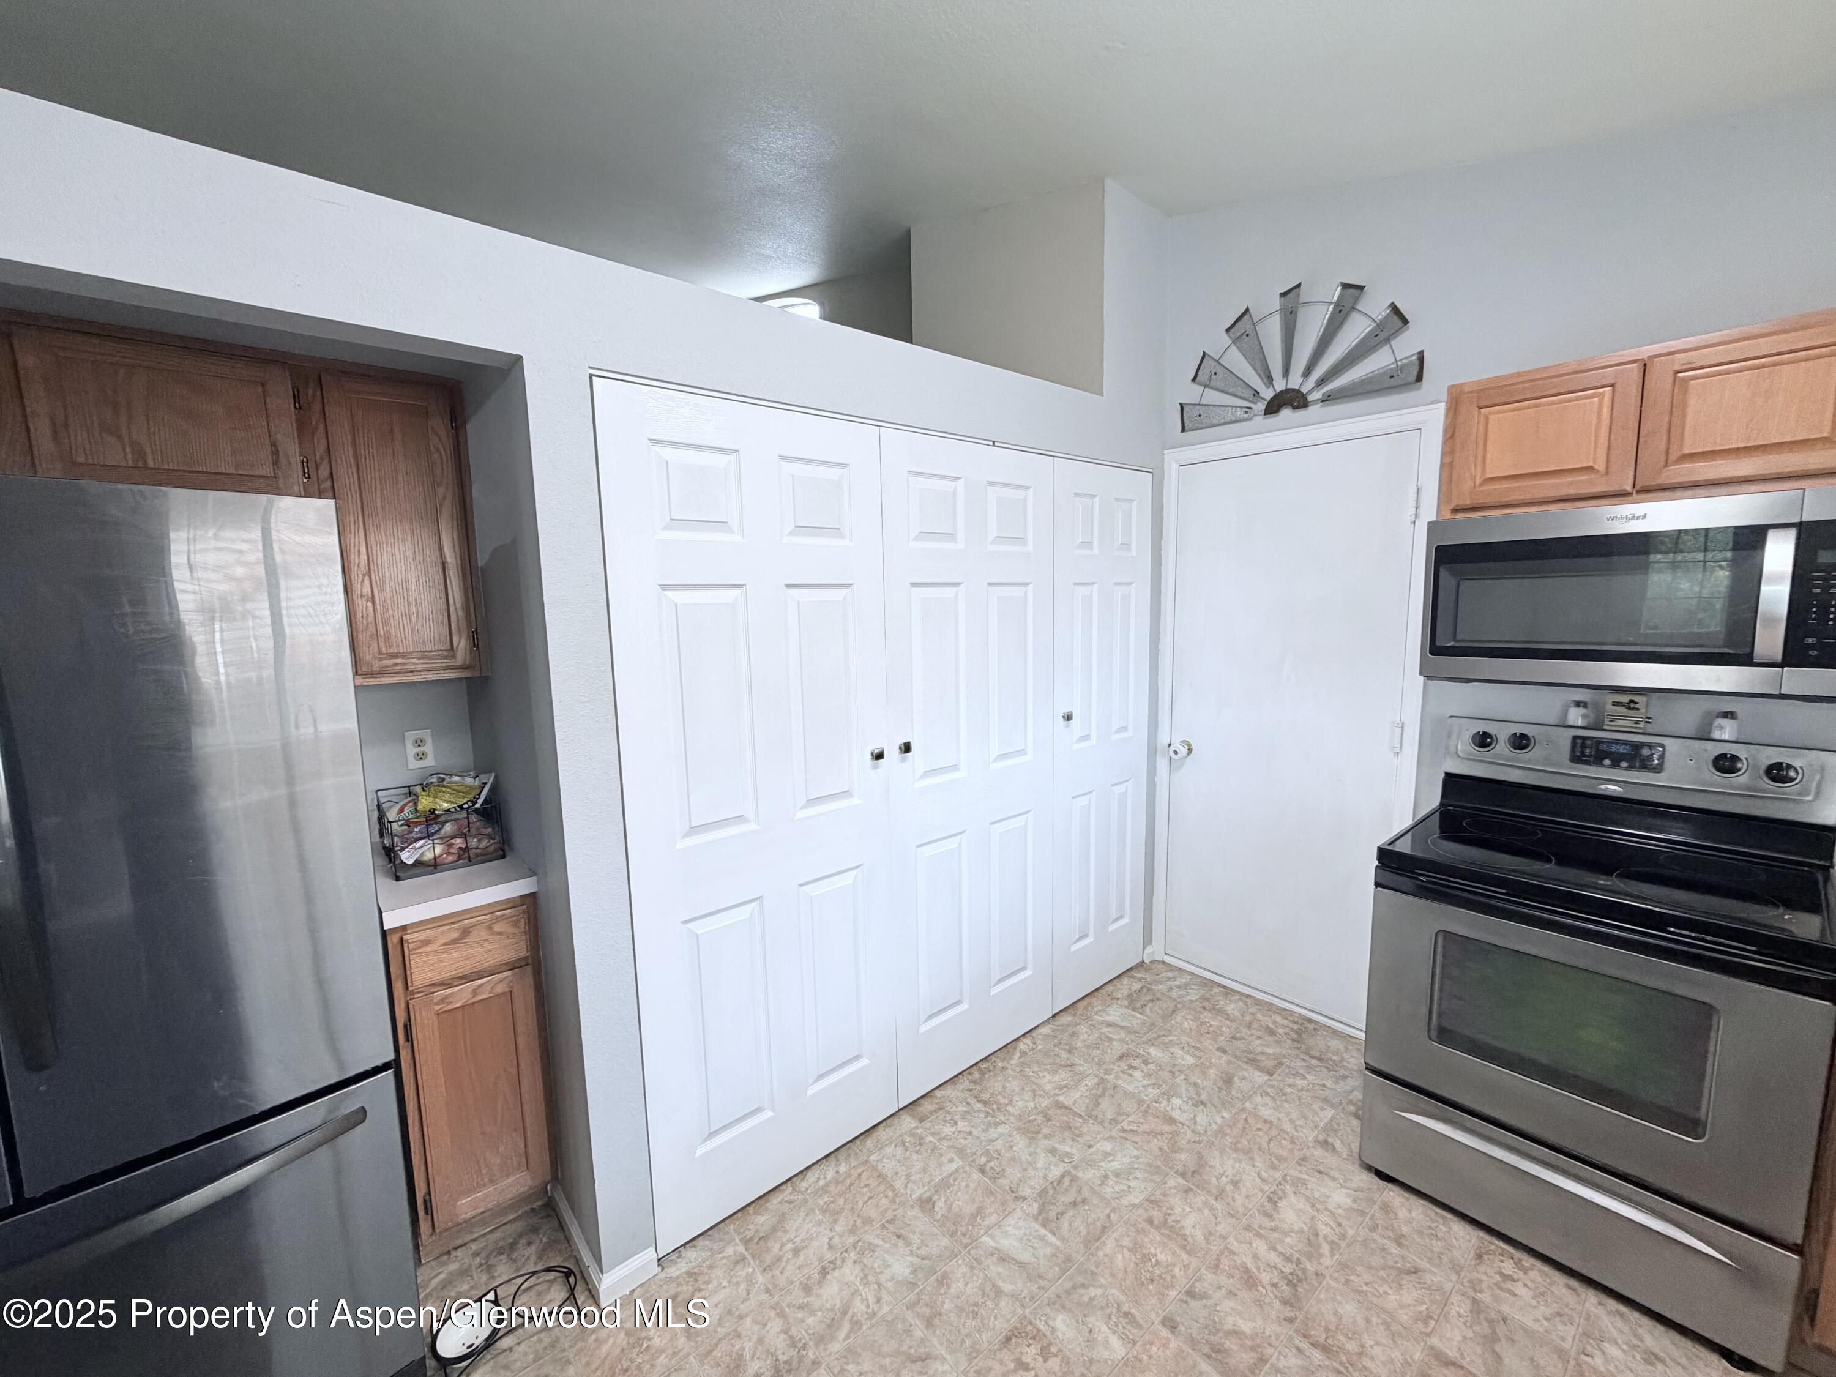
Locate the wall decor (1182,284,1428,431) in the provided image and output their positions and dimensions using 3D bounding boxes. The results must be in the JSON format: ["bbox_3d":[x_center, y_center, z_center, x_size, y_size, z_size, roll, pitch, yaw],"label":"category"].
[{"bbox_3d":[1.266,-1.160,2.538,0.050,0.414,0.807,-7,9,-41],"label":"wall decor"}]

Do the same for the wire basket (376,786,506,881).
[{"bbox_3d":[-1.305,0.368,2.014,0.234,0.150,0.390,-7,9,-41],"label":"wire basket"}]

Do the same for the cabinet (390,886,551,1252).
[{"bbox_3d":[-1.249,0.921,2.014,0.306,0.876,0.612,-7,9,-41],"label":"cabinet"}]

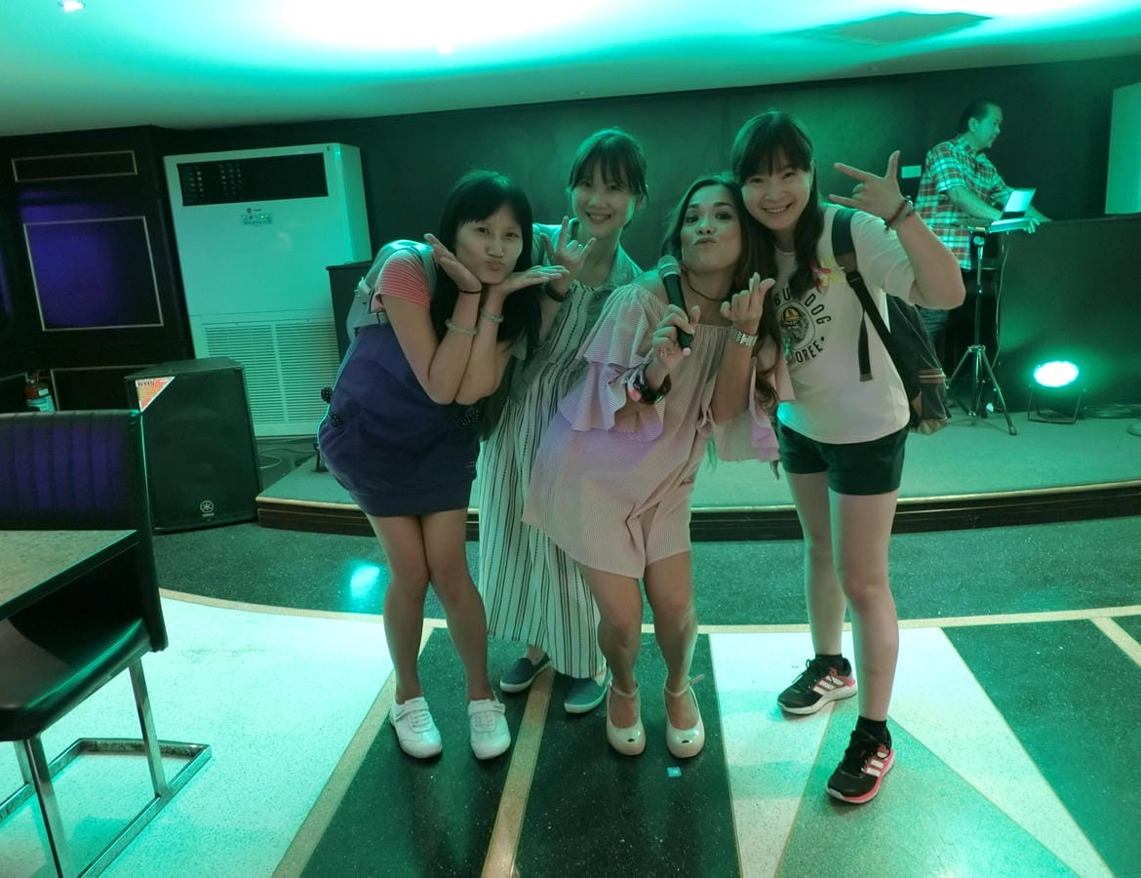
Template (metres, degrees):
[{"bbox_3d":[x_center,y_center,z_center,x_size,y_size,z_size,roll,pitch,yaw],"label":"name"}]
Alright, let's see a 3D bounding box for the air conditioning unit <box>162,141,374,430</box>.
[{"bbox_3d":[-1.936,-0.958,5.728,1.170,1.860,0.360,-3,12,4],"label":"air conditioning unit"}]

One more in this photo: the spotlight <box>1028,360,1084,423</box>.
[{"bbox_3d":[2.470,-0.248,4.297,0.270,0.307,0.240,4,15,33],"label":"spotlight"}]

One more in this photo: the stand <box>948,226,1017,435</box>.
[{"bbox_3d":[2.048,-0.572,4.277,0.500,1.002,0.520,2,14,26],"label":"stand"}]

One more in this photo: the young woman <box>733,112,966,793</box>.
[{"bbox_3d":[0.608,0.013,1.815,0.500,1.400,0.550,2,14,25],"label":"young woman"}]

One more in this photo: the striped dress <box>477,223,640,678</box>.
[{"bbox_3d":[-0.018,0.041,2.133,0.450,1.170,0.380,0,13,18],"label":"striped dress"}]

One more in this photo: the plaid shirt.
[{"bbox_3d":[2.067,-1.249,4.456,0.420,0.680,0.500,4,14,30],"label":"plaid shirt"}]

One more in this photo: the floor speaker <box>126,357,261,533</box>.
[{"bbox_3d":[-1.767,0.024,4.088,0.488,0.715,0.390,-6,13,-9],"label":"floor speaker"}]

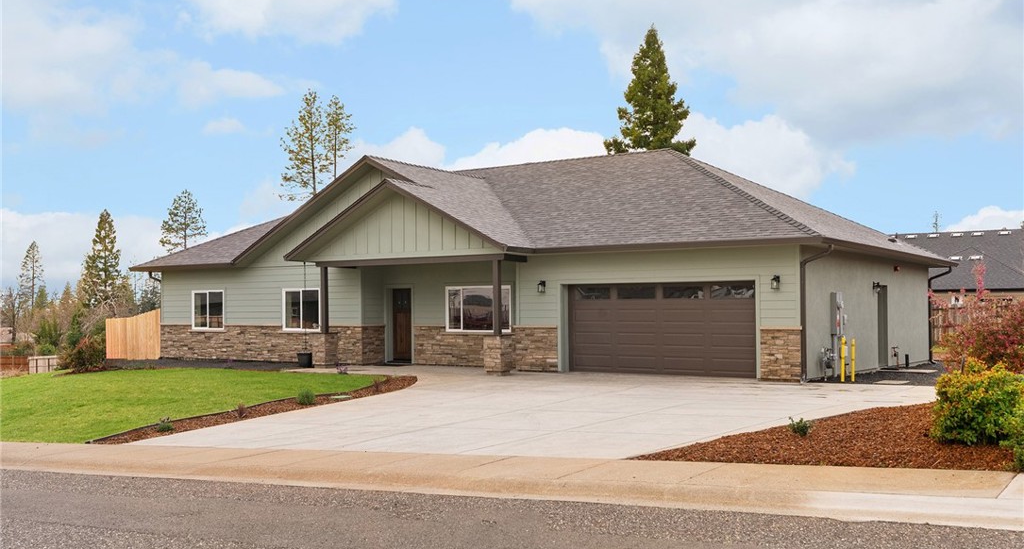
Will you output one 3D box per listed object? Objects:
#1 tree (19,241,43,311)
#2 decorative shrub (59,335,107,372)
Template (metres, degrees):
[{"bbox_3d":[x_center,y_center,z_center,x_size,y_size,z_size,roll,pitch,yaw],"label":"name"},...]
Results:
[{"bbox_3d":[-67.567,2.672,140.000,3.800,14.800,3.800,-2,-3,35],"label":"tree"},{"bbox_3d":[-12.511,2.316,29.000,1.400,1.120,1.350,-2,-3,35],"label":"decorative shrub"}]

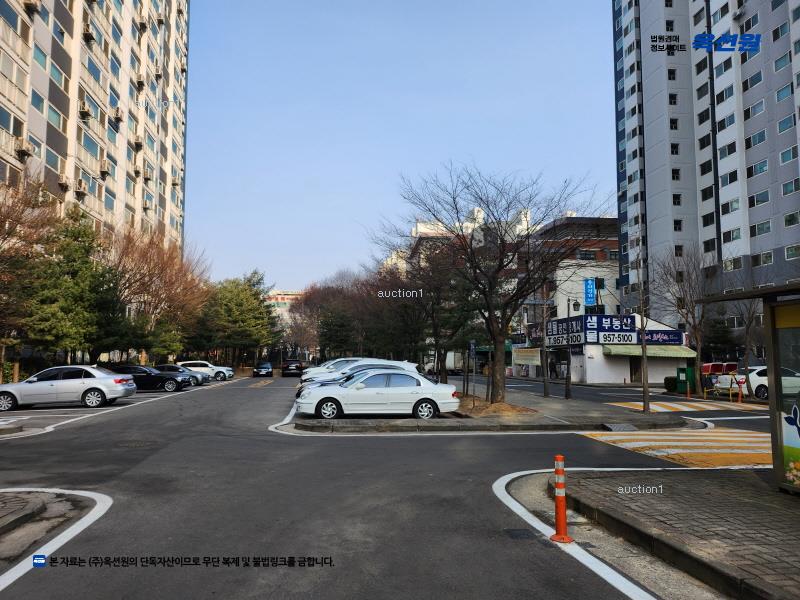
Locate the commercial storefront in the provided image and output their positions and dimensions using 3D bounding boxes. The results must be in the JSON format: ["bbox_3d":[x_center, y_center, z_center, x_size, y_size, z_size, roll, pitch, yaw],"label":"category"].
[{"bbox_3d":[15.700,3.645,40.741,7.500,4.650,7.200,1,-6,-6],"label":"commercial storefront"}]

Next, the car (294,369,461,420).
[{"bbox_3d":[-0.664,2.761,16.222,4.740,1.430,1.820,0,-6,-3],"label":"car"}]

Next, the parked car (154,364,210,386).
[{"bbox_3d":[-14.800,4.789,35.898,4.650,1.460,1.830,1,-6,-7],"label":"parked car"}]

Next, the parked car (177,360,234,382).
[{"bbox_3d":[-15.634,5.624,44.366,4.680,1.670,1.860,1,-5,-9],"label":"parked car"}]

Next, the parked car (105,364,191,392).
[{"bbox_3d":[-13.856,4.224,30.246,4.900,1.450,1.870,1,-5,-9],"label":"parked car"}]

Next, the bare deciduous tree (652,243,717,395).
[{"bbox_3d":[13.763,0.924,26.646,3.400,7.100,3.400,0,-6,0],"label":"bare deciduous tree"}]

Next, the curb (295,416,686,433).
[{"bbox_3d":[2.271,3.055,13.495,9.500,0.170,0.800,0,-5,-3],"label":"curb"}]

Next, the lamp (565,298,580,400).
[{"bbox_3d":[6.941,1.965,22.423,0.560,4.080,0.300,1,-5,-9],"label":"lamp"}]

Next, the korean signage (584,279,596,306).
[{"bbox_3d":[14.424,-0.568,42.000,0.850,2.020,0.200,0,-5,-2],"label":"korean signage"}]

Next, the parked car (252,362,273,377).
[{"bbox_3d":[-13.367,6.820,55.108,1.820,1.450,4.550,1,-5,-8],"label":"parked car"}]

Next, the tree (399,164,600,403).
[{"bbox_3d":[3.400,-0.600,19.200,6.800,8.200,6.600,0,-4,0],"label":"tree"}]

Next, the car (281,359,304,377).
[{"bbox_3d":[-9.880,6.296,51.124,1.870,1.530,4.700,1,-6,-7],"label":"car"}]

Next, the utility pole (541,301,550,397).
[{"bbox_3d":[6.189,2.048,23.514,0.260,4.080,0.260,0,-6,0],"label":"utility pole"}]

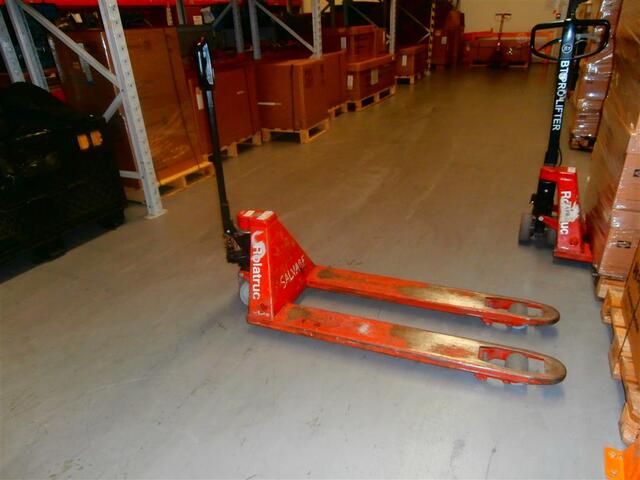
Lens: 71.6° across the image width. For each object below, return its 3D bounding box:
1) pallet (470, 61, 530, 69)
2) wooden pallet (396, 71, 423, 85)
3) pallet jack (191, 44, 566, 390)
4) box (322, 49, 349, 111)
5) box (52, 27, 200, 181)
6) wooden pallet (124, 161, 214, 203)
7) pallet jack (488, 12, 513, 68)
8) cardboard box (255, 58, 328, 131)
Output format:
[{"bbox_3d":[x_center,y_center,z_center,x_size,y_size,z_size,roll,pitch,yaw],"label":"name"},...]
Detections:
[{"bbox_3d":[4.889,-4.782,11.991,1.400,0.144,1.000,9,29,23],"label":"pallet"},{"bbox_3d":[1.863,-3.682,10.031,0.800,0.144,1.160,9,29,23],"label":"wooden pallet"},{"bbox_3d":[0.226,-0.163,1.780,1.530,1.220,0.530,8,28,20],"label":"pallet jack"},{"bbox_3d":[-0.188,-2.276,6.381,0.800,0.710,1.100,9,29,23],"label":"box"},{"bbox_3d":[-1.544,-1.117,3.668,0.620,1.130,0.740,11,29,26],"label":"box"},{"bbox_3d":[-1.498,-0.578,4.018,0.680,0.144,0.780,11,29,26],"label":"wooden pallet"},{"bbox_3d":[4.841,-5.241,11.705,0.530,1.220,1.530,9,29,23],"label":"pallet jack"},{"bbox_3d":[-0.535,-1.789,5.425,1.020,0.706,0.740,9,29,23],"label":"cardboard box"}]

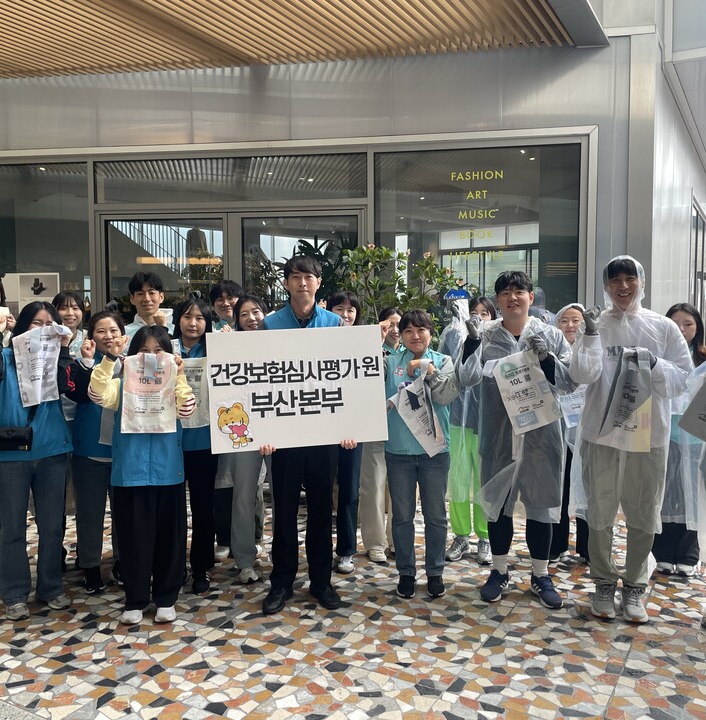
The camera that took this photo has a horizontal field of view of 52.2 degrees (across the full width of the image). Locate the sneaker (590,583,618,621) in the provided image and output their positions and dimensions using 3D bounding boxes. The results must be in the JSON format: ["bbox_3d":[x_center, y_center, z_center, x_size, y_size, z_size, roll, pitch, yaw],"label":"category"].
[{"bbox_3d":[1.277,1.193,3.644,0.115,0.125,0.295,1,4,23],"label":"sneaker"}]

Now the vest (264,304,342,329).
[{"bbox_3d":[-0.255,0.028,3.718,0.450,0.640,0.270,0,3,0],"label":"vest"}]

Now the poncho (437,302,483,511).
[{"bbox_3d":[0.768,0.256,4.565,0.560,1.273,0.420,0,3,8],"label":"poncho"}]

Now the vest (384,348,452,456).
[{"bbox_3d":[0.350,0.229,3.885,0.470,0.590,0.340,0,3,5],"label":"vest"}]

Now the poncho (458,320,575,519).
[{"bbox_3d":[0.842,0.305,3.761,0.580,1.040,0.400,1,4,11],"label":"poncho"}]

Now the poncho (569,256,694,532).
[{"bbox_3d":[1.364,0.171,3.571,0.560,1.330,0.400,1,4,13],"label":"poncho"}]

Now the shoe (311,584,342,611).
[{"bbox_3d":[-0.145,1.203,3.807,0.108,0.110,0.285,-2,4,-25],"label":"shoe"}]

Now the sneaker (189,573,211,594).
[{"bbox_3d":[-0.864,1.239,4.102,0.097,0.100,0.255,0,3,-6],"label":"sneaker"}]

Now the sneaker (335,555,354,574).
[{"bbox_3d":[-0.035,1.165,4.264,0.100,0.110,0.250,0,3,0],"label":"sneaker"}]

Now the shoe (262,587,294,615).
[{"bbox_3d":[-0.398,1.250,3.853,0.103,0.105,0.290,1,3,17],"label":"shoe"}]

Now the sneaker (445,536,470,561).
[{"bbox_3d":[0.665,1.153,4.503,0.098,0.108,0.260,3,5,36],"label":"sneaker"}]

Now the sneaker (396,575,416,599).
[{"bbox_3d":[0.298,1.241,4.049,0.097,0.100,0.255,0,3,6],"label":"sneaker"}]

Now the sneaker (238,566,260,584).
[{"bbox_3d":[-0.597,1.182,4.135,0.102,0.108,0.250,-1,4,-12],"label":"sneaker"}]

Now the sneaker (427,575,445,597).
[{"bbox_3d":[0.471,1.241,4.049,0.097,0.100,0.255,0,3,7],"label":"sneaker"}]

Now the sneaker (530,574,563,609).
[{"bbox_3d":[1.026,1.199,3.815,0.106,0.112,0.285,-1,4,-11],"label":"sneaker"}]

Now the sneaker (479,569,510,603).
[{"bbox_3d":[0.790,1.239,3.998,0.108,0.110,0.285,2,4,28],"label":"sneaker"}]

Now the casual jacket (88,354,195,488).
[{"bbox_3d":[-1.055,0.293,3.639,0.540,0.668,0.400,-1,3,-8],"label":"casual jacket"}]

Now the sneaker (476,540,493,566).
[{"bbox_3d":[0.799,1.155,4.407,0.098,0.115,0.250,0,3,5],"label":"sneaker"}]

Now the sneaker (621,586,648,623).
[{"bbox_3d":[1.406,1.194,3.615,0.115,0.125,0.295,1,3,16],"label":"sneaker"}]

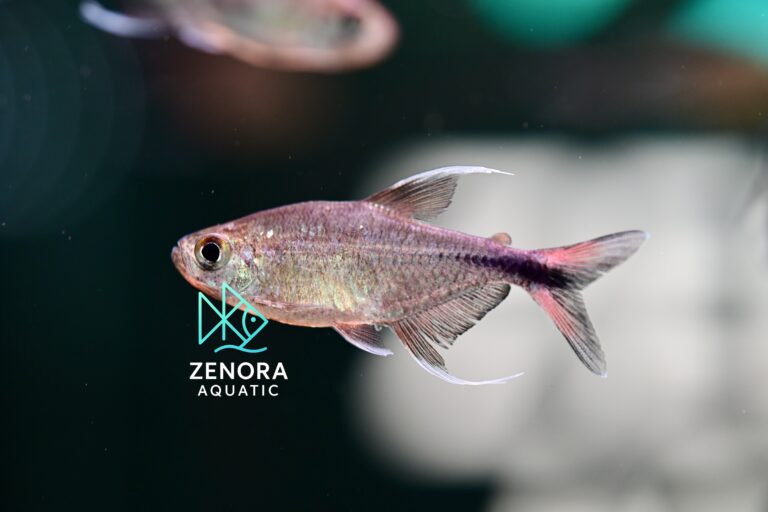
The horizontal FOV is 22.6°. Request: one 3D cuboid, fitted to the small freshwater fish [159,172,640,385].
[{"bbox_3d":[0.003,0.001,0.203,0.050,0.023,0.007,5,0,0],"label":"small freshwater fish"}]

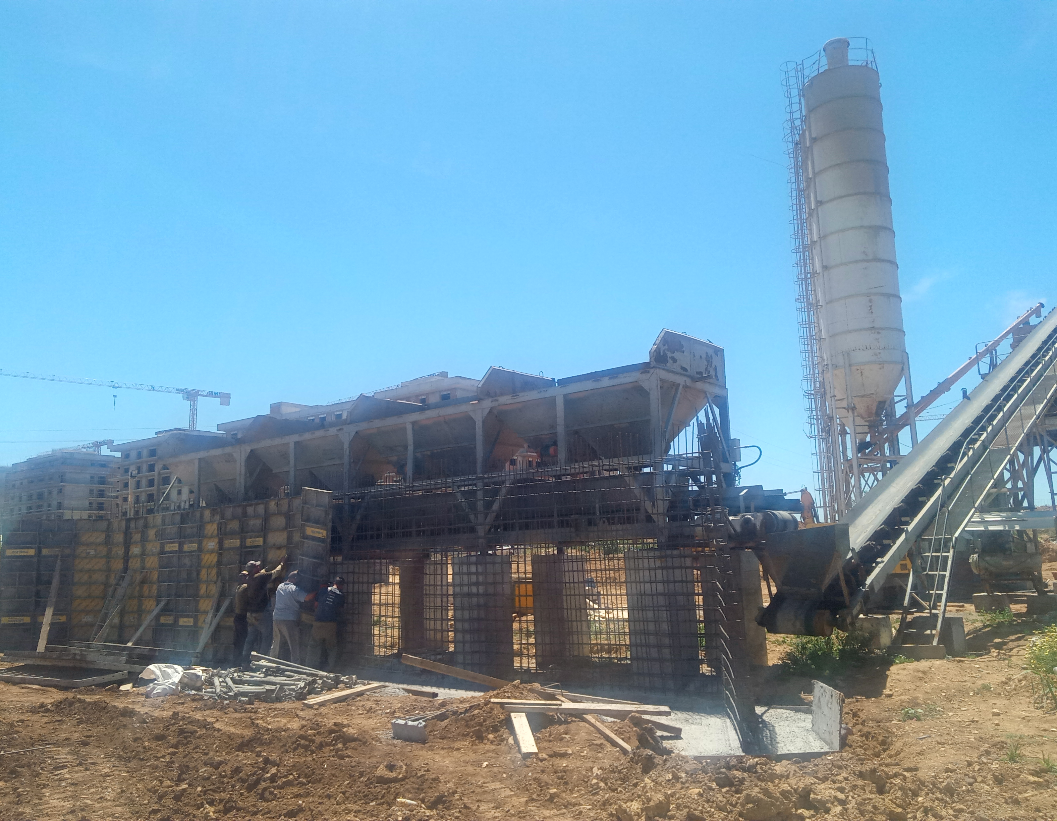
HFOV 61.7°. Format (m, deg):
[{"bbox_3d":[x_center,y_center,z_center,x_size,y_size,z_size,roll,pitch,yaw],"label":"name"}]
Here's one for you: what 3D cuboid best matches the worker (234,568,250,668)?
[{"bbox_3d":[-4.716,3.411,14.622,0.450,1.580,0.480,4,-11,-31],"label":"worker"}]

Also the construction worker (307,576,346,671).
[{"bbox_3d":[-3.312,3.522,14.500,0.600,1.600,0.450,-5,-10,15],"label":"construction worker"}]

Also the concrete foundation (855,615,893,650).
[{"bbox_3d":[5.626,3.616,14.400,0.520,0.560,0.450,-9,-12,38],"label":"concrete foundation"}]

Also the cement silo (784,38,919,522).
[{"bbox_3d":[12.378,-4.002,33.628,3.600,21.929,3.100,-6,-10,21],"label":"cement silo"}]

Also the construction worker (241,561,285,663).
[{"bbox_3d":[-4.310,3.277,14.377,0.700,1.740,0.520,4,-11,-31],"label":"construction worker"}]

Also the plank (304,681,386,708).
[{"bbox_3d":[-2.197,3.460,10.846,0.160,0.080,1.585,-6,-10,22],"label":"plank"}]

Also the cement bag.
[{"bbox_3d":[-4.815,3.547,11.678,0.520,0.340,0.420,-2,-9,0],"label":"cement bag"}]

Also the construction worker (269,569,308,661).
[{"bbox_3d":[-3.995,3.502,14.800,0.560,1.680,0.500,-7,-11,30],"label":"construction worker"}]

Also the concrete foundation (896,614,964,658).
[{"bbox_3d":[5.899,3.319,13.134,0.820,0.600,0.650,-4,-10,11],"label":"concrete foundation"}]

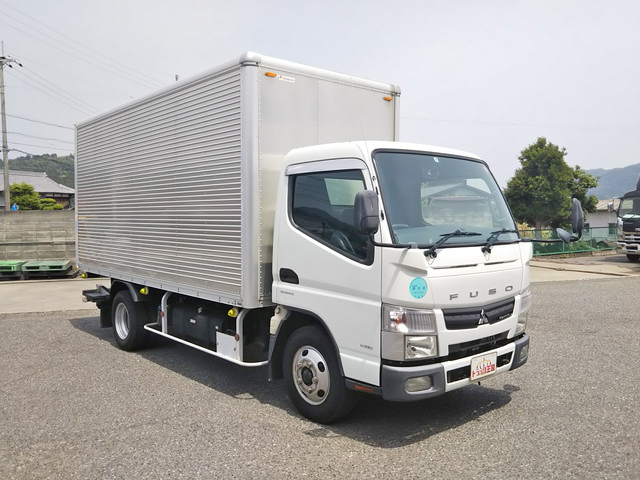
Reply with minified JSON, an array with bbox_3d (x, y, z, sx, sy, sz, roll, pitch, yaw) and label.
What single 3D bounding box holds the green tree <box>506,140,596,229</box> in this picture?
[{"bbox_3d":[10.964,-2.269,26.500,4.600,5.100,4.400,0,2,0],"label":"green tree"}]

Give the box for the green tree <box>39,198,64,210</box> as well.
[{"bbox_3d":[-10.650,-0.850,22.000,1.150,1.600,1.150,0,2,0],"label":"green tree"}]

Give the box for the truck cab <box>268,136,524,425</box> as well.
[{"bbox_3d":[0.706,0.337,4.546,1.720,2.130,1.455,-2,3,-40],"label":"truck cab"}]

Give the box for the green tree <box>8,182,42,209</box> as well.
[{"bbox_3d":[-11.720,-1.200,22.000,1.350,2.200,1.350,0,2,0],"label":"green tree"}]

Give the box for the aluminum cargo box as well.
[{"bbox_3d":[-1.358,-0.572,6.930,1.853,2.136,4.560,-2,3,-40],"label":"aluminum cargo box"}]

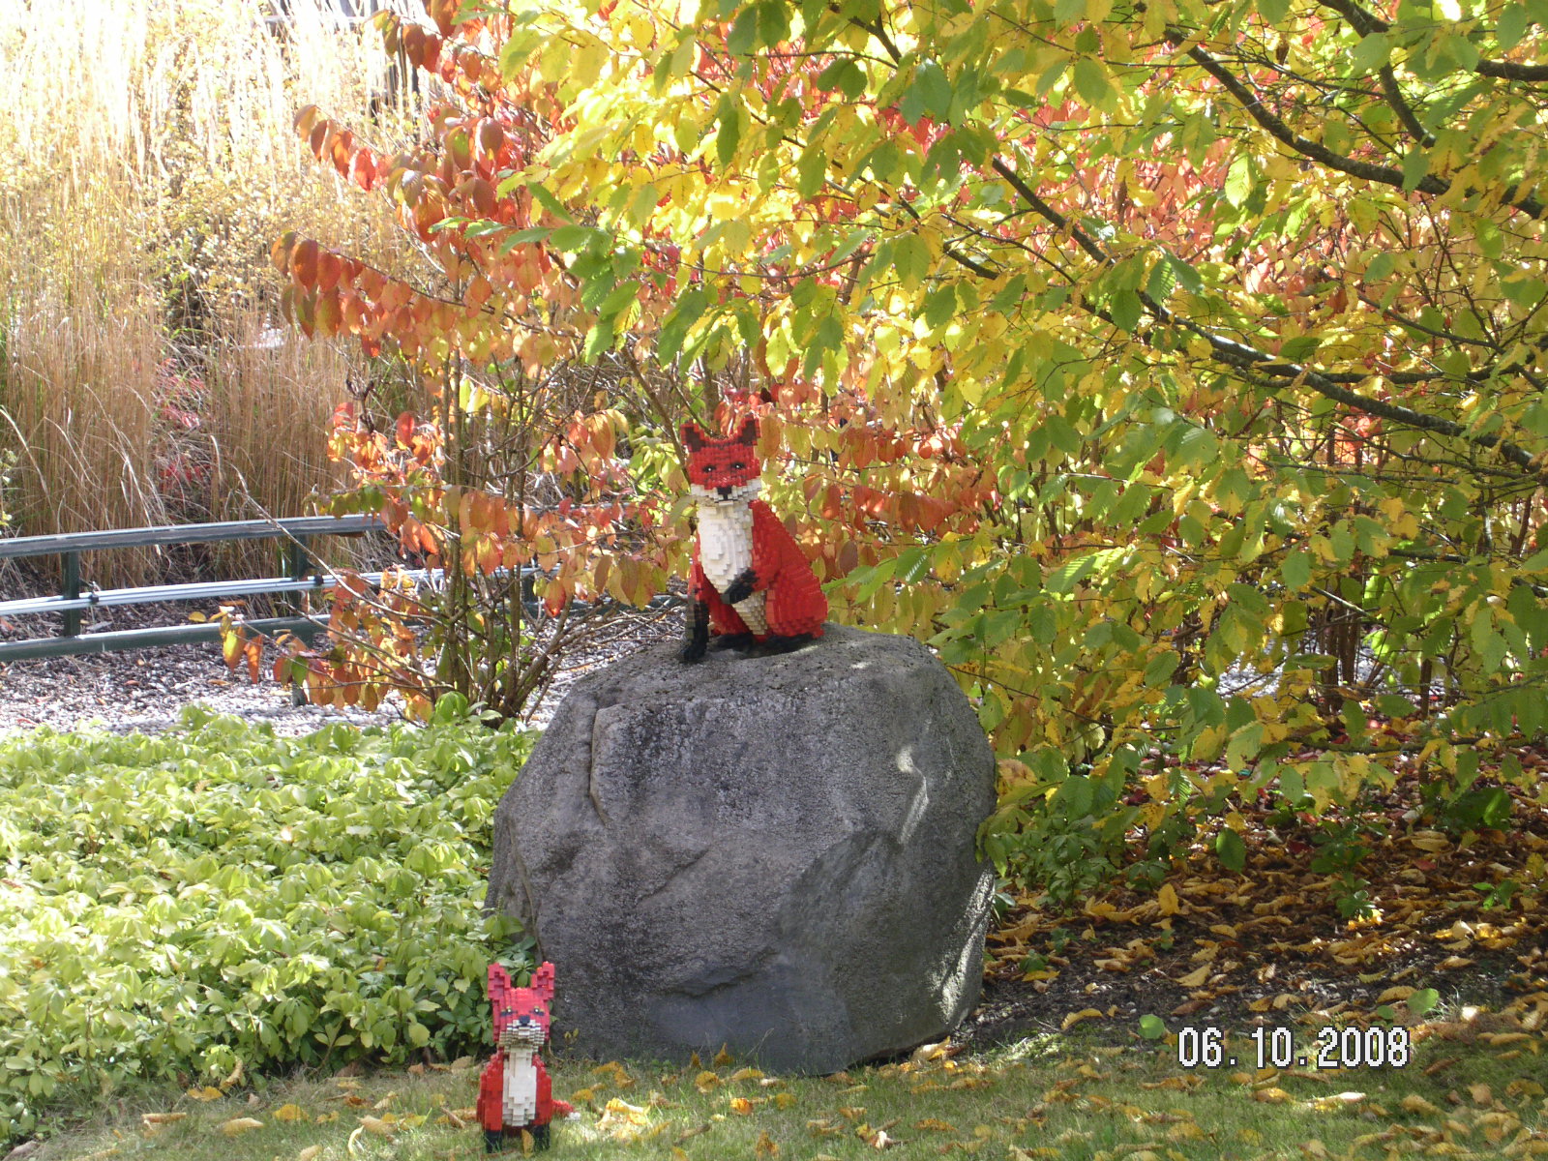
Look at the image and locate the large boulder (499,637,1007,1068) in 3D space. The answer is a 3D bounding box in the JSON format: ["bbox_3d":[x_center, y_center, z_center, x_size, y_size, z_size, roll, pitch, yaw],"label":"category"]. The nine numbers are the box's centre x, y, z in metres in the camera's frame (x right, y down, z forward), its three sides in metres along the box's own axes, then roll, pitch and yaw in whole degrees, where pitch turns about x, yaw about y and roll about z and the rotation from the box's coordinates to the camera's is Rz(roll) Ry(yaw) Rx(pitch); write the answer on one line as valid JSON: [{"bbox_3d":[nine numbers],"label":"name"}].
[{"bbox_3d":[-0.055,0.418,8.380,0.830,0.620,0.900,0,5,0],"label":"large boulder"}]

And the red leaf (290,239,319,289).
[{"bbox_3d":[-0.956,-0.645,10.400,0.059,0.103,0.030,0,5,0],"label":"red leaf"}]

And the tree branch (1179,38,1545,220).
[{"bbox_3d":[1.020,-0.782,8.800,0.660,0.320,0.280,0,5,0],"label":"tree branch"}]

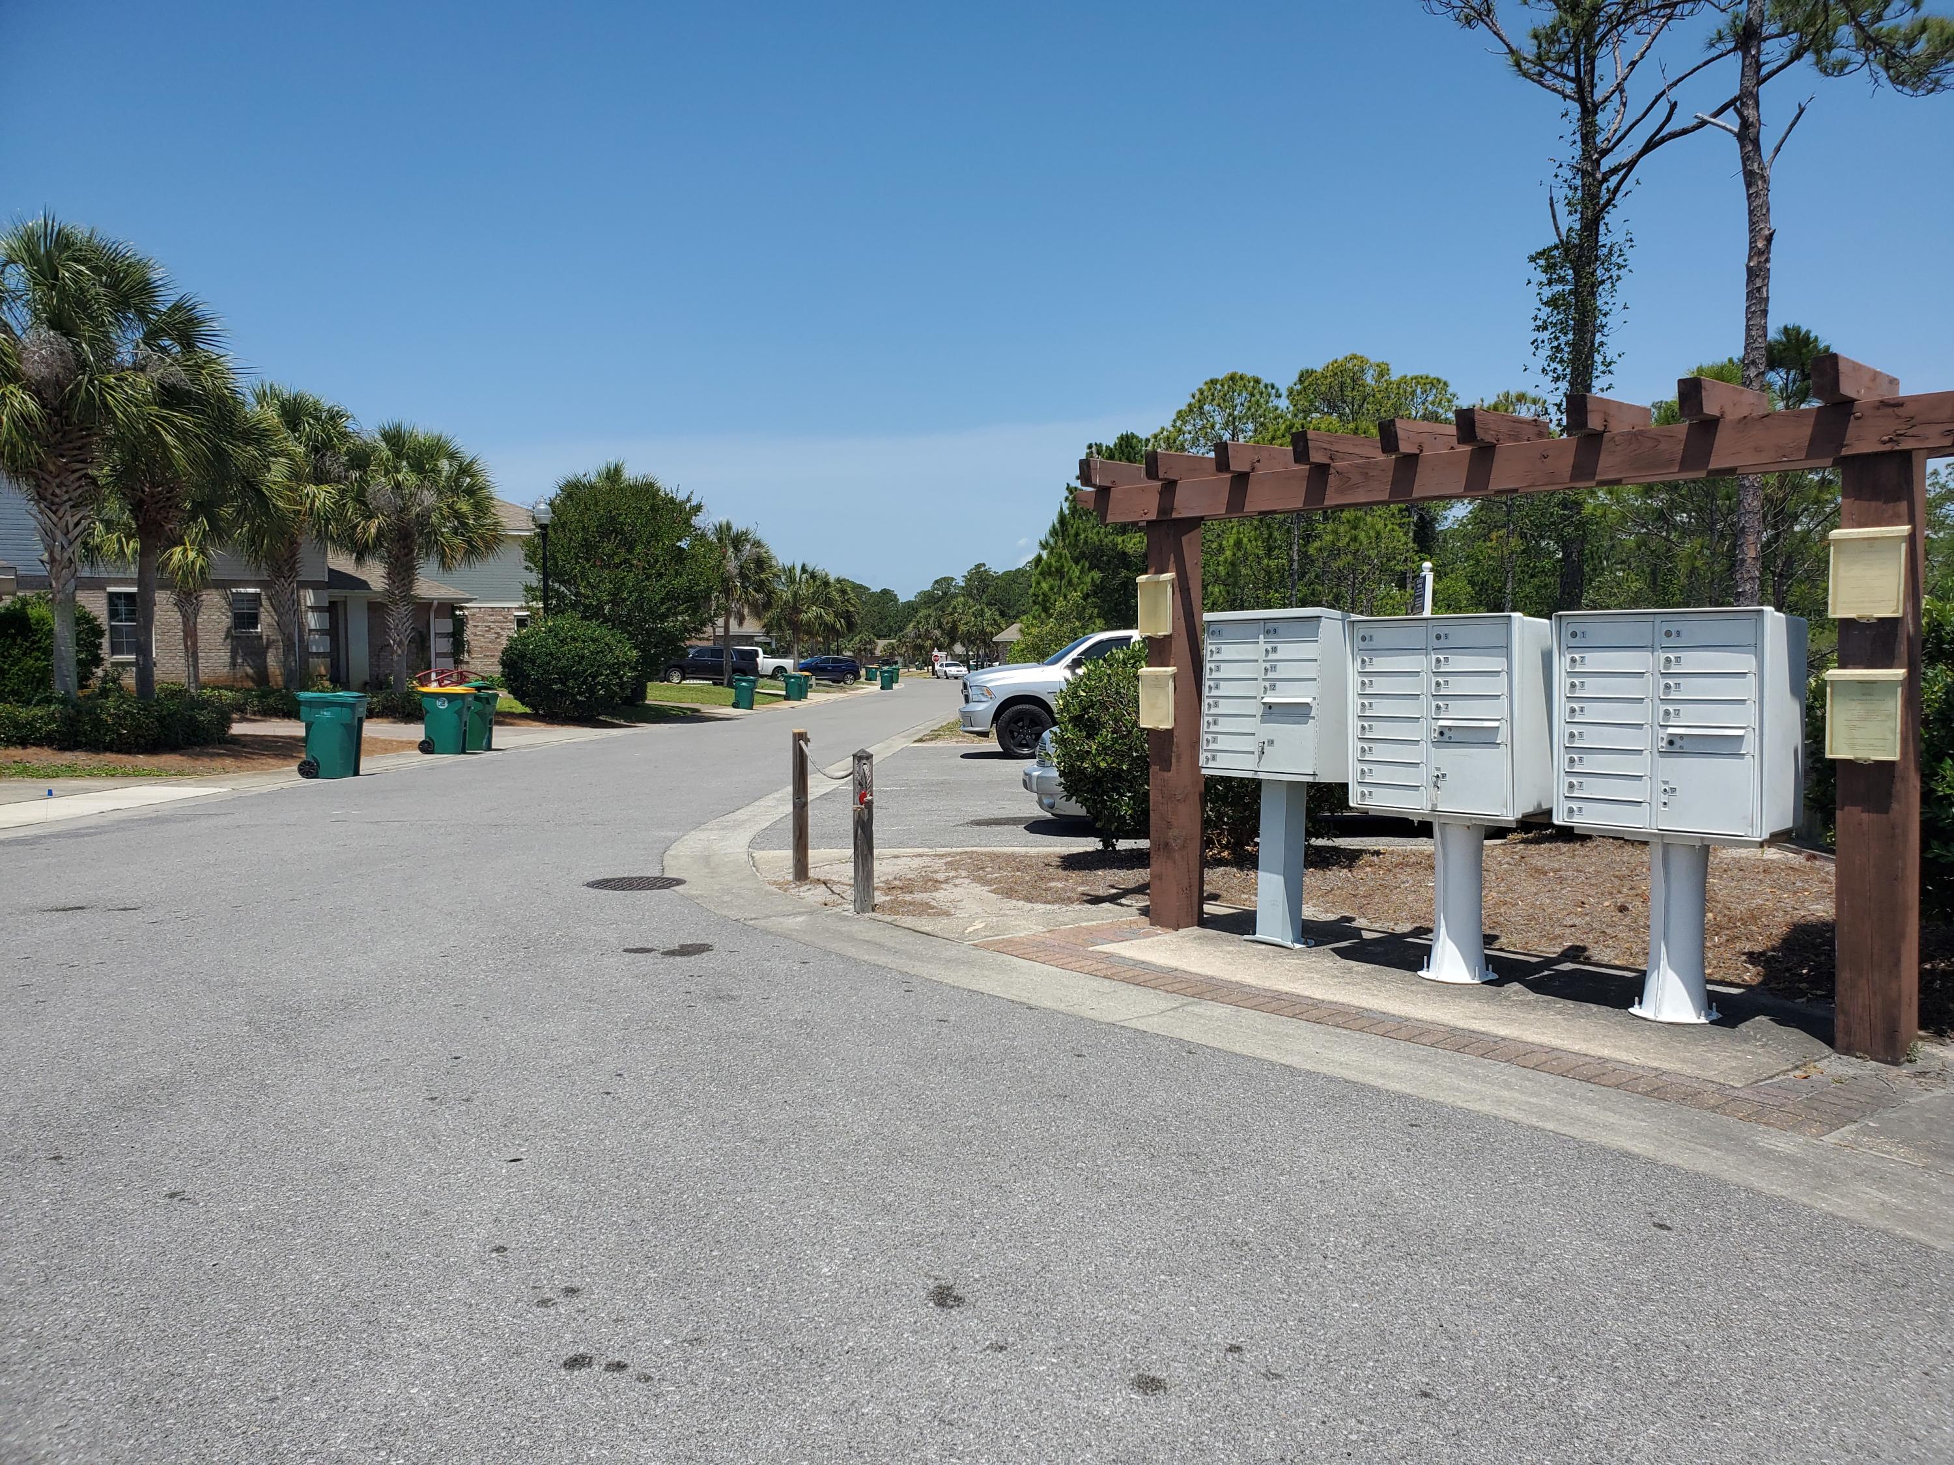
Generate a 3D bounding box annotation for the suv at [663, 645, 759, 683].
[{"bbox_3d":[-13.500,-3.370,73.800,5.200,1.890,2.050,0,3,2],"label":"suv"}]

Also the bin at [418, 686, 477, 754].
[{"bbox_3d":[-8.951,-0.232,24.765,0.880,1.130,0.720,-1,3,-8],"label":"bin"}]

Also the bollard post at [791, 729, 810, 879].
[{"bbox_3d":[-1.167,0.476,9.687,0.110,1.020,0.110,-1,3,0],"label":"bollard post"}]

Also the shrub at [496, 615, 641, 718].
[{"bbox_3d":[-10.200,-1.660,36.600,3.500,2.600,3.300,0,3,0],"label":"shrub"}]

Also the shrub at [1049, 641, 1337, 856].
[{"bbox_3d":[1.633,0.094,11.020,2.050,1.560,1.600,-1,3,0],"label":"shrub"}]

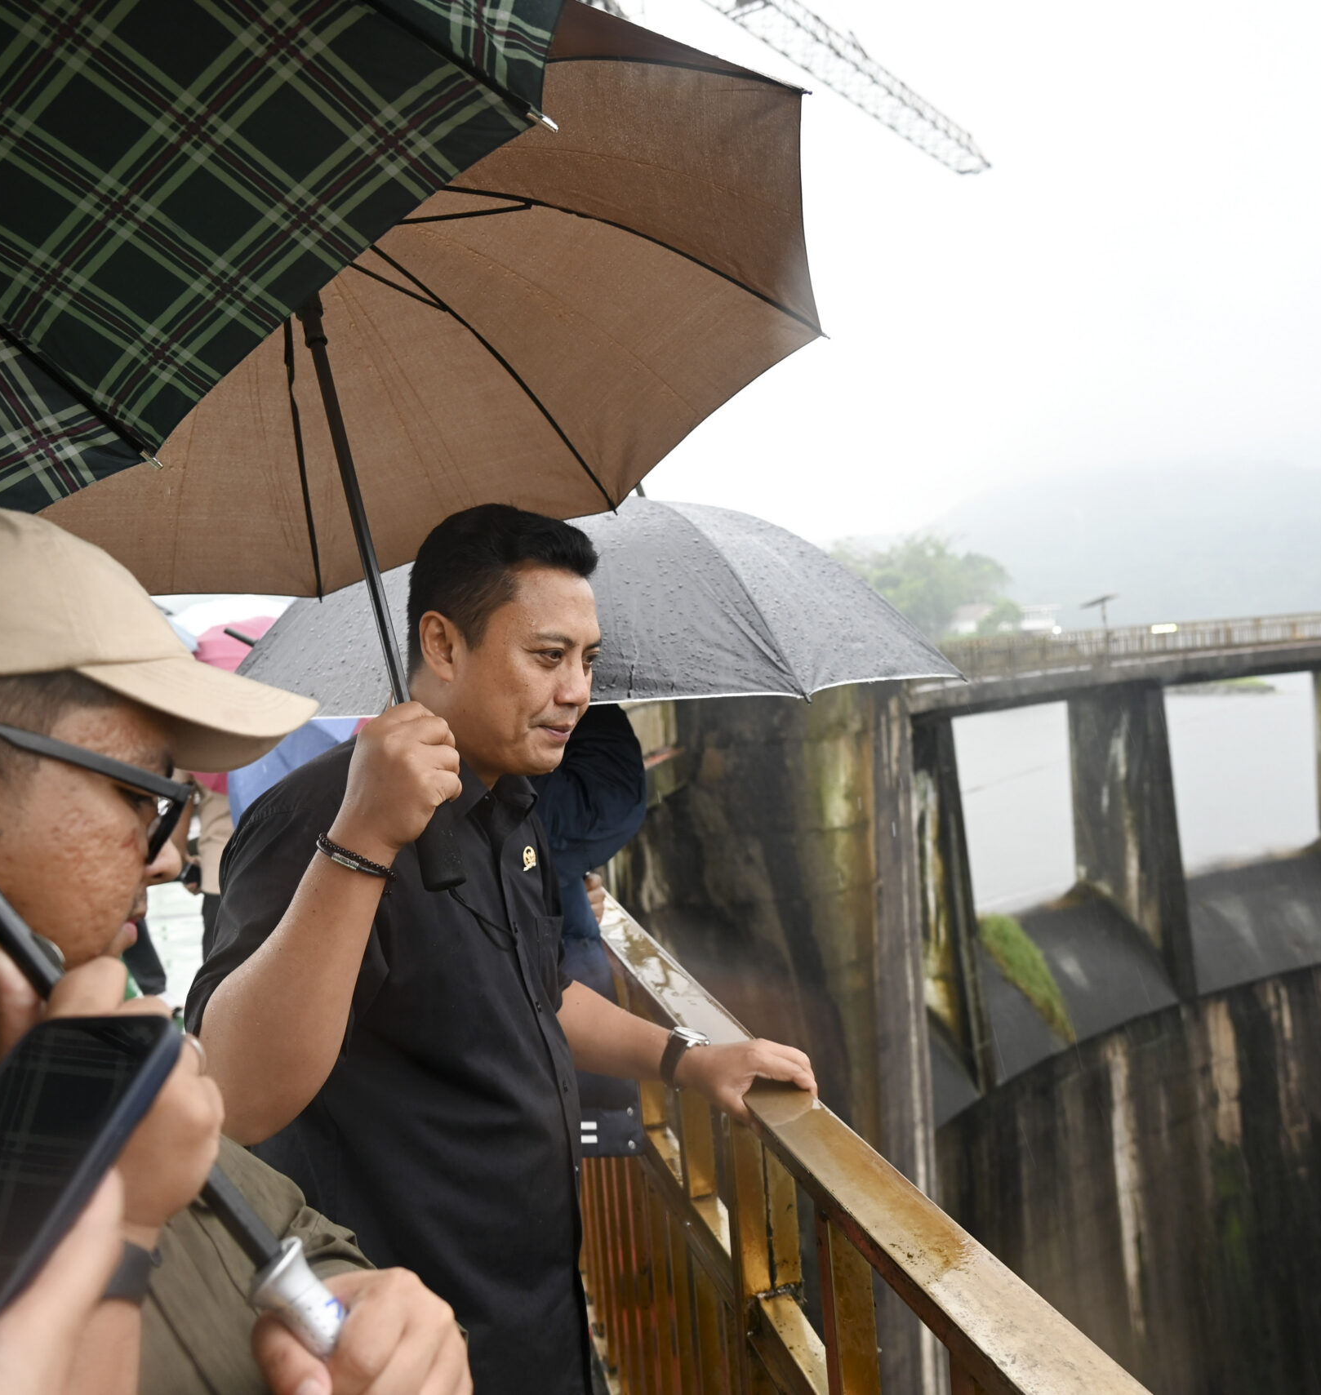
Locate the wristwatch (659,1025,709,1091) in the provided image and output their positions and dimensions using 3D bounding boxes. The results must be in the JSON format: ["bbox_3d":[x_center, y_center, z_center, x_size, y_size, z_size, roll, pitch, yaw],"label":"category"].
[{"bbox_3d":[0.024,0.355,1.370,0.042,0.056,0.062,12,-4,38],"label":"wristwatch"}]

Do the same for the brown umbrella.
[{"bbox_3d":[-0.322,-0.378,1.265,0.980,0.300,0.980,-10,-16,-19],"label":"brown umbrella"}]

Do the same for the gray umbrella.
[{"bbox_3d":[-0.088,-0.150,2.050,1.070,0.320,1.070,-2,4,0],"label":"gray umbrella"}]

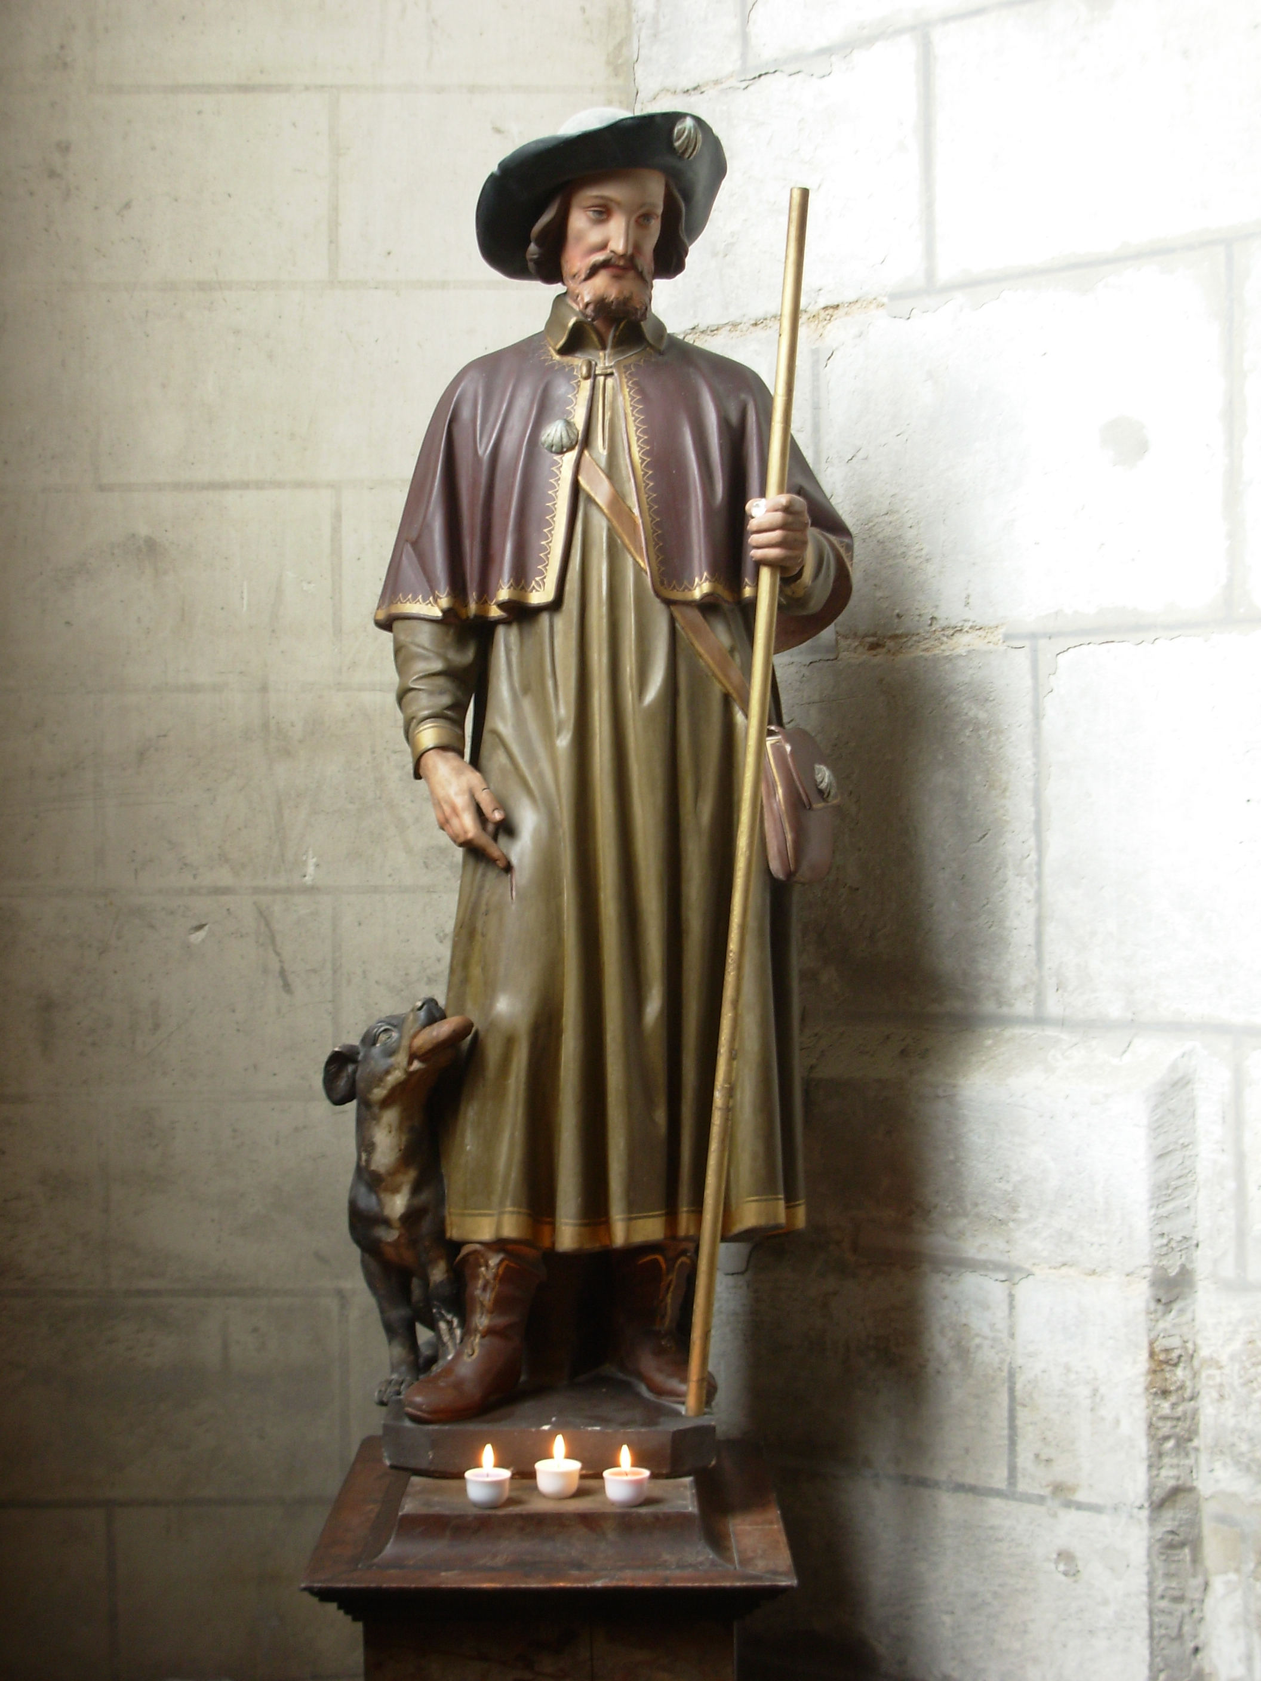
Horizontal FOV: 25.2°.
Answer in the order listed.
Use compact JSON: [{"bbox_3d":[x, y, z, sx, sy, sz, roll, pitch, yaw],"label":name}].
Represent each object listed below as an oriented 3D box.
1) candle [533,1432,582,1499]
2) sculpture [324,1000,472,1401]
[{"bbox_3d":[-0.073,0.632,2.850,0.047,0.063,0.047,0,0,0],"label":"candle"},{"bbox_3d":[-0.250,0.392,3.150,0.168,0.440,0.260,0,0,-2],"label":"sculpture"}]

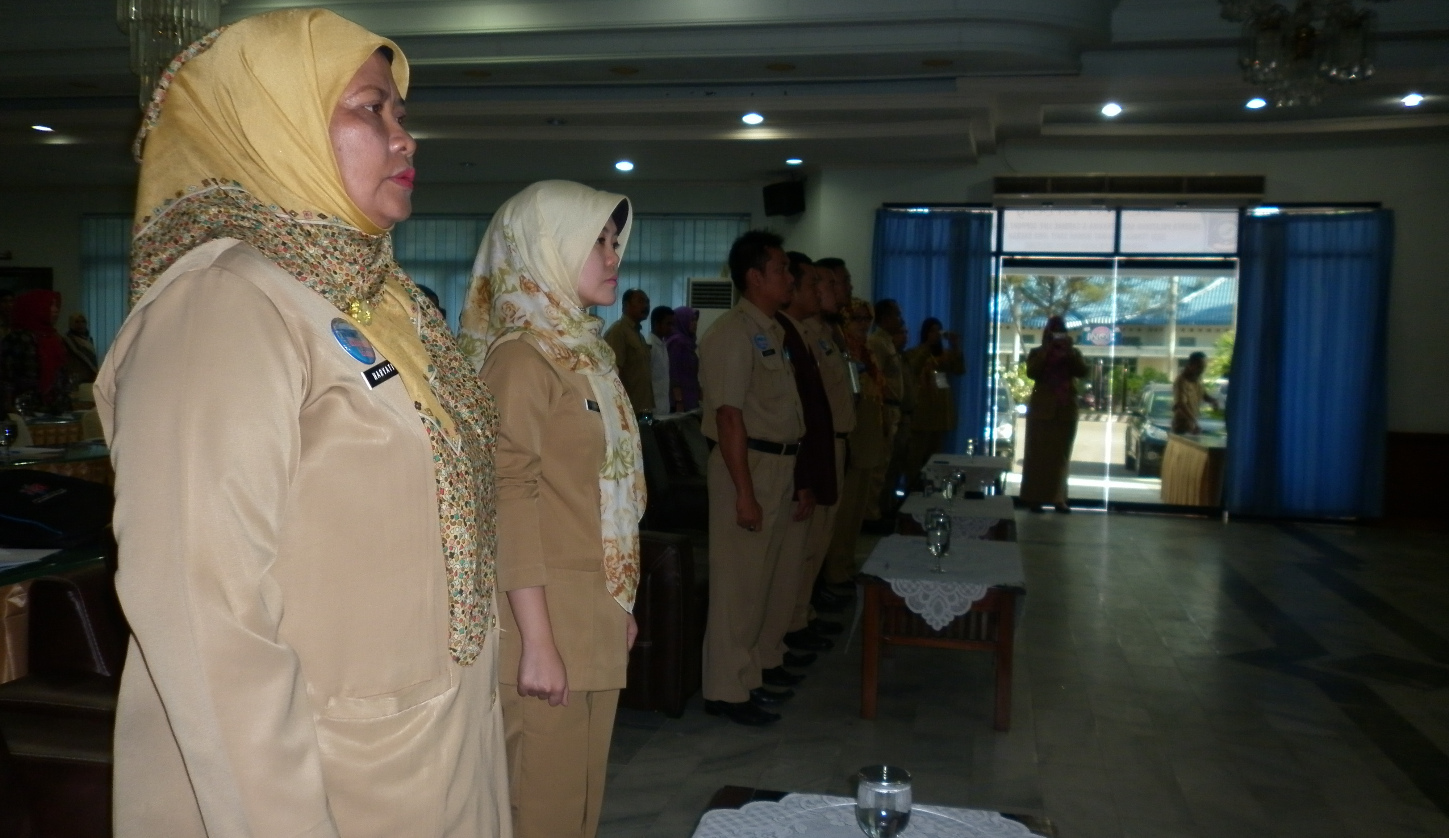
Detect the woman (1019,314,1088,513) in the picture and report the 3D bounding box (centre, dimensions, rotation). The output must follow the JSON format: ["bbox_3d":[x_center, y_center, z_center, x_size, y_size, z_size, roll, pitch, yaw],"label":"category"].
[{"bbox_3d":[2.698,-0.048,9.650,0.560,1.620,0.460,2,3,7],"label":"woman"}]

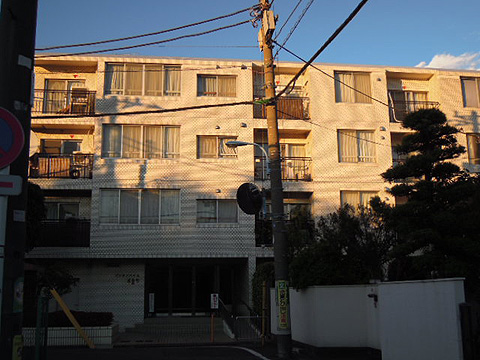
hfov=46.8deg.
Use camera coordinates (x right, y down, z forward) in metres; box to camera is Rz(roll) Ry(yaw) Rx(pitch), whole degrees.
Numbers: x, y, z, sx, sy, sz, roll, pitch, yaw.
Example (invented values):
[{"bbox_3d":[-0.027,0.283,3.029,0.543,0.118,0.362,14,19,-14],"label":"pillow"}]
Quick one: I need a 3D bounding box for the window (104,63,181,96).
[{"bbox_3d":[-4.269,-4.418,24.488,3.298,1.488,0.150,1,-12,-7],"label":"window"}]

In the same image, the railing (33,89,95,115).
[{"bbox_3d":[-7.534,-3.353,23.799,2.636,1.081,0.150,1,-12,-7],"label":"railing"}]

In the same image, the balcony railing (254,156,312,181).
[{"bbox_3d":[1.875,-0.459,23.829,2.500,1.023,0.100,1,-11,-7],"label":"balcony railing"}]

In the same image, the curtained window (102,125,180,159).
[{"bbox_3d":[-4.124,-1.589,23.346,3.238,1.466,0.150,1,-11,-7],"label":"curtained window"}]

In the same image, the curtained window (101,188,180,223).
[{"bbox_3d":[-4.089,1.108,22.808,3.238,1.466,0.150,1,-11,-7],"label":"curtained window"}]

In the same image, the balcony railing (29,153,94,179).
[{"bbox_3d":[-7.487,-0.609,23.232,2.616,1.071,0.150,1,-12,-7],"label":"balcony railing"}]

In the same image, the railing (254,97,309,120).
[{"bbox_3d":[1.840,-3.156,24.368,2.500,1.023,0.100,1,-11,-7],"label":"railing"}]

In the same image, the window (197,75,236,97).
[{"bbox_3d":[-0.991,-4.073,24.217,1.724,1.000,0.150,1,-11,-7],"label":"window"}]

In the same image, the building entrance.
[{"bbox_3d":[-2.345,5.301,27.014,4.444,2.535,0.800,1,-12,-7],"label":"building entrance"}]

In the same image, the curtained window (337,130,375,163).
[{"bbox_3d":[5.156,-1.455,24.418,1.695,1.496,0.150,1,-11,-7],"label":"curtained window"}]

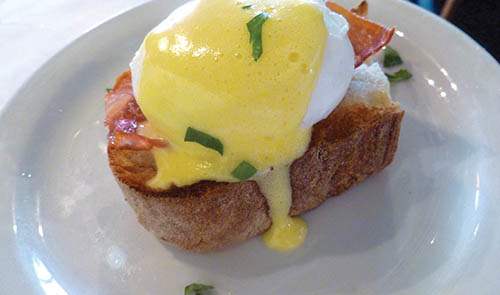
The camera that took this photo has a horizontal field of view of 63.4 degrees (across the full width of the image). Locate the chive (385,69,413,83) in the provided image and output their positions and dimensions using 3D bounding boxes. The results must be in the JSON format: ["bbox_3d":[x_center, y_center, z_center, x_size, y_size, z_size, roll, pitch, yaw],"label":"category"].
[{"bbox_3d":[0.083,-0.041,0.228,0.016,0.004,0.007,-13,50,-5],"label":"chive"}]

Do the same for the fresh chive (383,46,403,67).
[{"bbox_3d":[0.083,-0.053,0.236,0.011,0.004,0.011,-7,49,0],"label":"fresh chive"}]

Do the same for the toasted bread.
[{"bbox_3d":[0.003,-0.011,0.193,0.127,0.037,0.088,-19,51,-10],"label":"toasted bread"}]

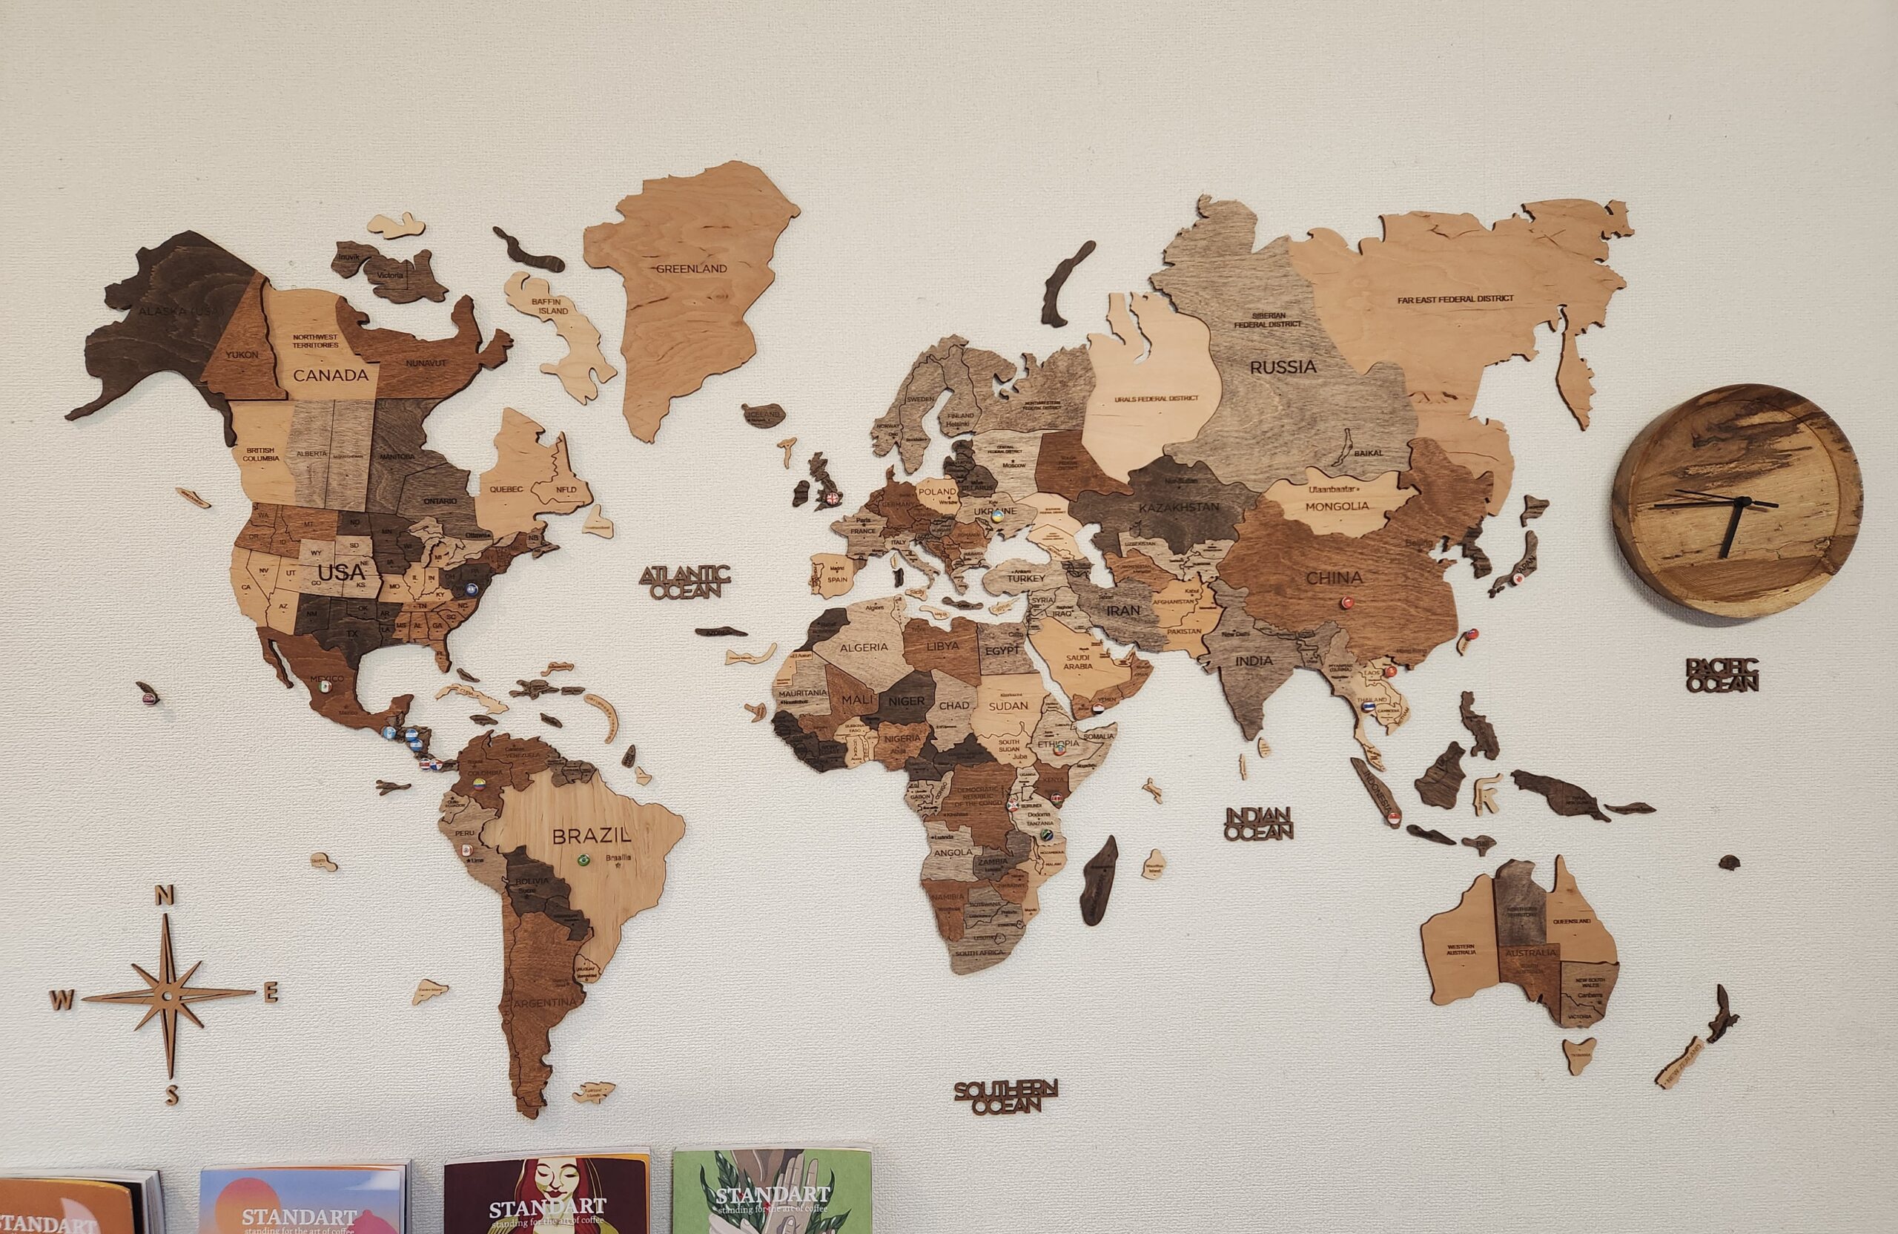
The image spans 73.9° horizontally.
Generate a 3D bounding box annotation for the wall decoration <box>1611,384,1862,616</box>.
[{"bbox_3d":[0.702,-0.102,1.126,0.205,0.205,0.032,-1,1,-2],"label":"wall decoration"}]

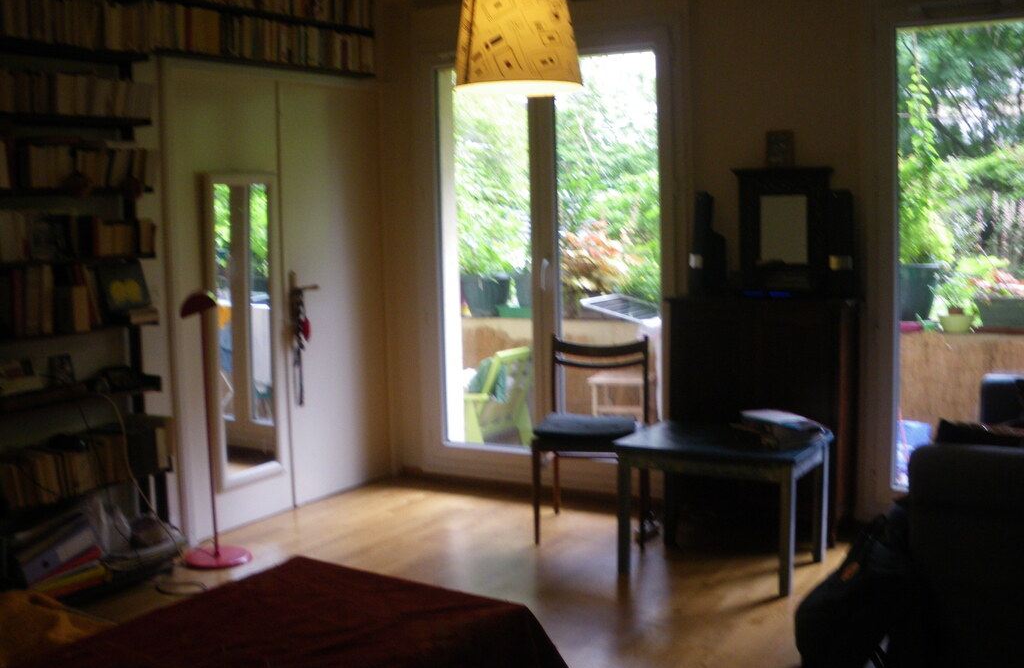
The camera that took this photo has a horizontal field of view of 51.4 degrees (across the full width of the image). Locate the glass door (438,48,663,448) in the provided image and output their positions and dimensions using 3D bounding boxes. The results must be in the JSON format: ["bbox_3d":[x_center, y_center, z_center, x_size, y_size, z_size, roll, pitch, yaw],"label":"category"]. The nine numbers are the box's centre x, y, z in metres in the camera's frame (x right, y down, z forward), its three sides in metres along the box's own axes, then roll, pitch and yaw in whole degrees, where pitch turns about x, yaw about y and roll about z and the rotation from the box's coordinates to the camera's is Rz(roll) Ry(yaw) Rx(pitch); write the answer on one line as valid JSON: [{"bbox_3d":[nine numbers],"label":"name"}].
[{"bbox_3d":[0.150,-0.373,5.239,1.250,1.960,0.090,2,7,30],"label":"glass door"}]

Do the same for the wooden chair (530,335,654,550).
[{"bbox_3d":[0.341,0.440,4.542,0.450,0.825,0.490,0,7,12],"label":"wooden chair"}]

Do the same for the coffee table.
[{"bbox_3d":[0.808,0.647,4.103,0.720,0.490,0.490,2,7,30],"label":"coffee table"}]

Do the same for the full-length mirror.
[{"bbox_3d":[-1.170,-0.017,4.738,0.040,1.380,0.410,2,7,30],"label":"full-length mirror"}]

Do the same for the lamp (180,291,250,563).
[{"bbox_3d":[-1.210,0.371,4.300,0.270,1.090,0.270,2,7,30],"label":"lamp"}]

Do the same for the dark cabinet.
[{"bbox_3d":[1.077,0.333,4.553,0.740,1.000,0.370,2,7,30],"label":"dark cabinet"}]

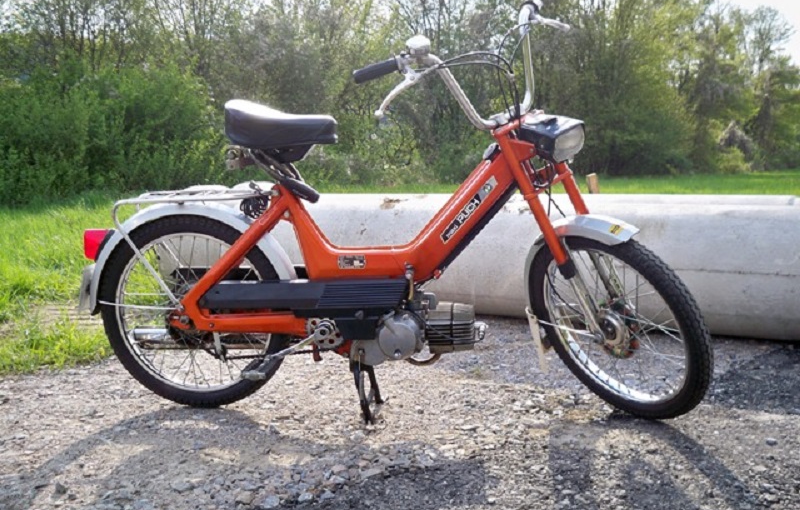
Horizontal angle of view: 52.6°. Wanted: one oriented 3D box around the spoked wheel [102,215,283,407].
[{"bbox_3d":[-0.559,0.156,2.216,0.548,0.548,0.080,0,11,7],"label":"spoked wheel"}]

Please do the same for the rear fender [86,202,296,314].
[{"bbox_3d":[-0.566,0.014,2.188,0.600,0.320,0.078,0,11,7],"label":"rear fender"}]

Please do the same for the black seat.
[{"bbox_3d":[-0.304,-0.322,2.087,0.285,0.165,0.210,0,11,7],"label":"black seat"}]

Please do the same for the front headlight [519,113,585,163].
[{"bbox_3d":[0.360,-0.282,1.898,0.105,0.100,0.130,-31,34,-27],"label":"front headlight"}]

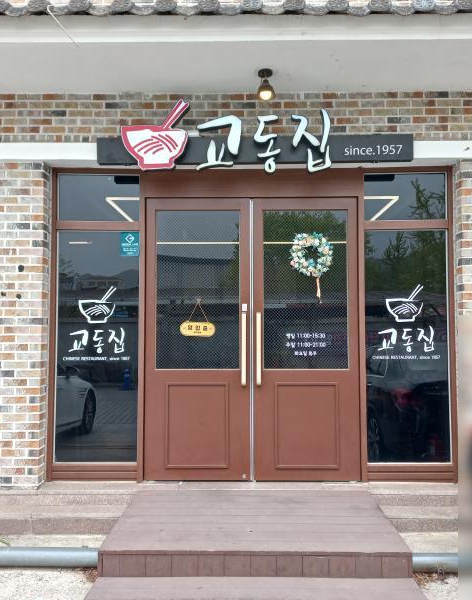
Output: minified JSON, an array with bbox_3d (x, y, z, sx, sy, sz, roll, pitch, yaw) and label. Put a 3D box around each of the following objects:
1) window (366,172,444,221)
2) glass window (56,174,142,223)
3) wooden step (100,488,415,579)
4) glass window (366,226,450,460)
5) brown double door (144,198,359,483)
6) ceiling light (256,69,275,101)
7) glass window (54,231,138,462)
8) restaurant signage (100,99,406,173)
[{"bbox_3d":[1.371,-0.837,4.673,0.659,0.386,0.060,0,-3,1],"label":"window"},{"bbox_3d":[-1.117,-0.833,4.726,0.674,0.385,0.060,0,-3,1],"label":"glass window"},{"bbox_3d":[0.119,1.466,3.709,1.698,0.139,1.160,0,-3,1],"label":"wooden step"},{"bbox_3d":[1.369,0.365,4.609,0.670,1.861,0.060,0,-3,1],"label":"glass window"},{"bbox_3d":[0.130,0.281,4.600,1.738,2.302,0.100,0,-3,1],"label":"brown double door"},{"bbox_3d":[0.219,-1.552,4.214,0.125,0.197,0.125,0,-3,1],"label":"ceiling light"},{"bbox_3d":[-1.122,0.368,4.662,0.673,1.865,0.060,0,-3,1],"label":"glass window"},{"bbox_3d":[0.139,-1.213,4.340,2.325,0.550,0.180,0,-3,1],"label":"restaurant signage"}]

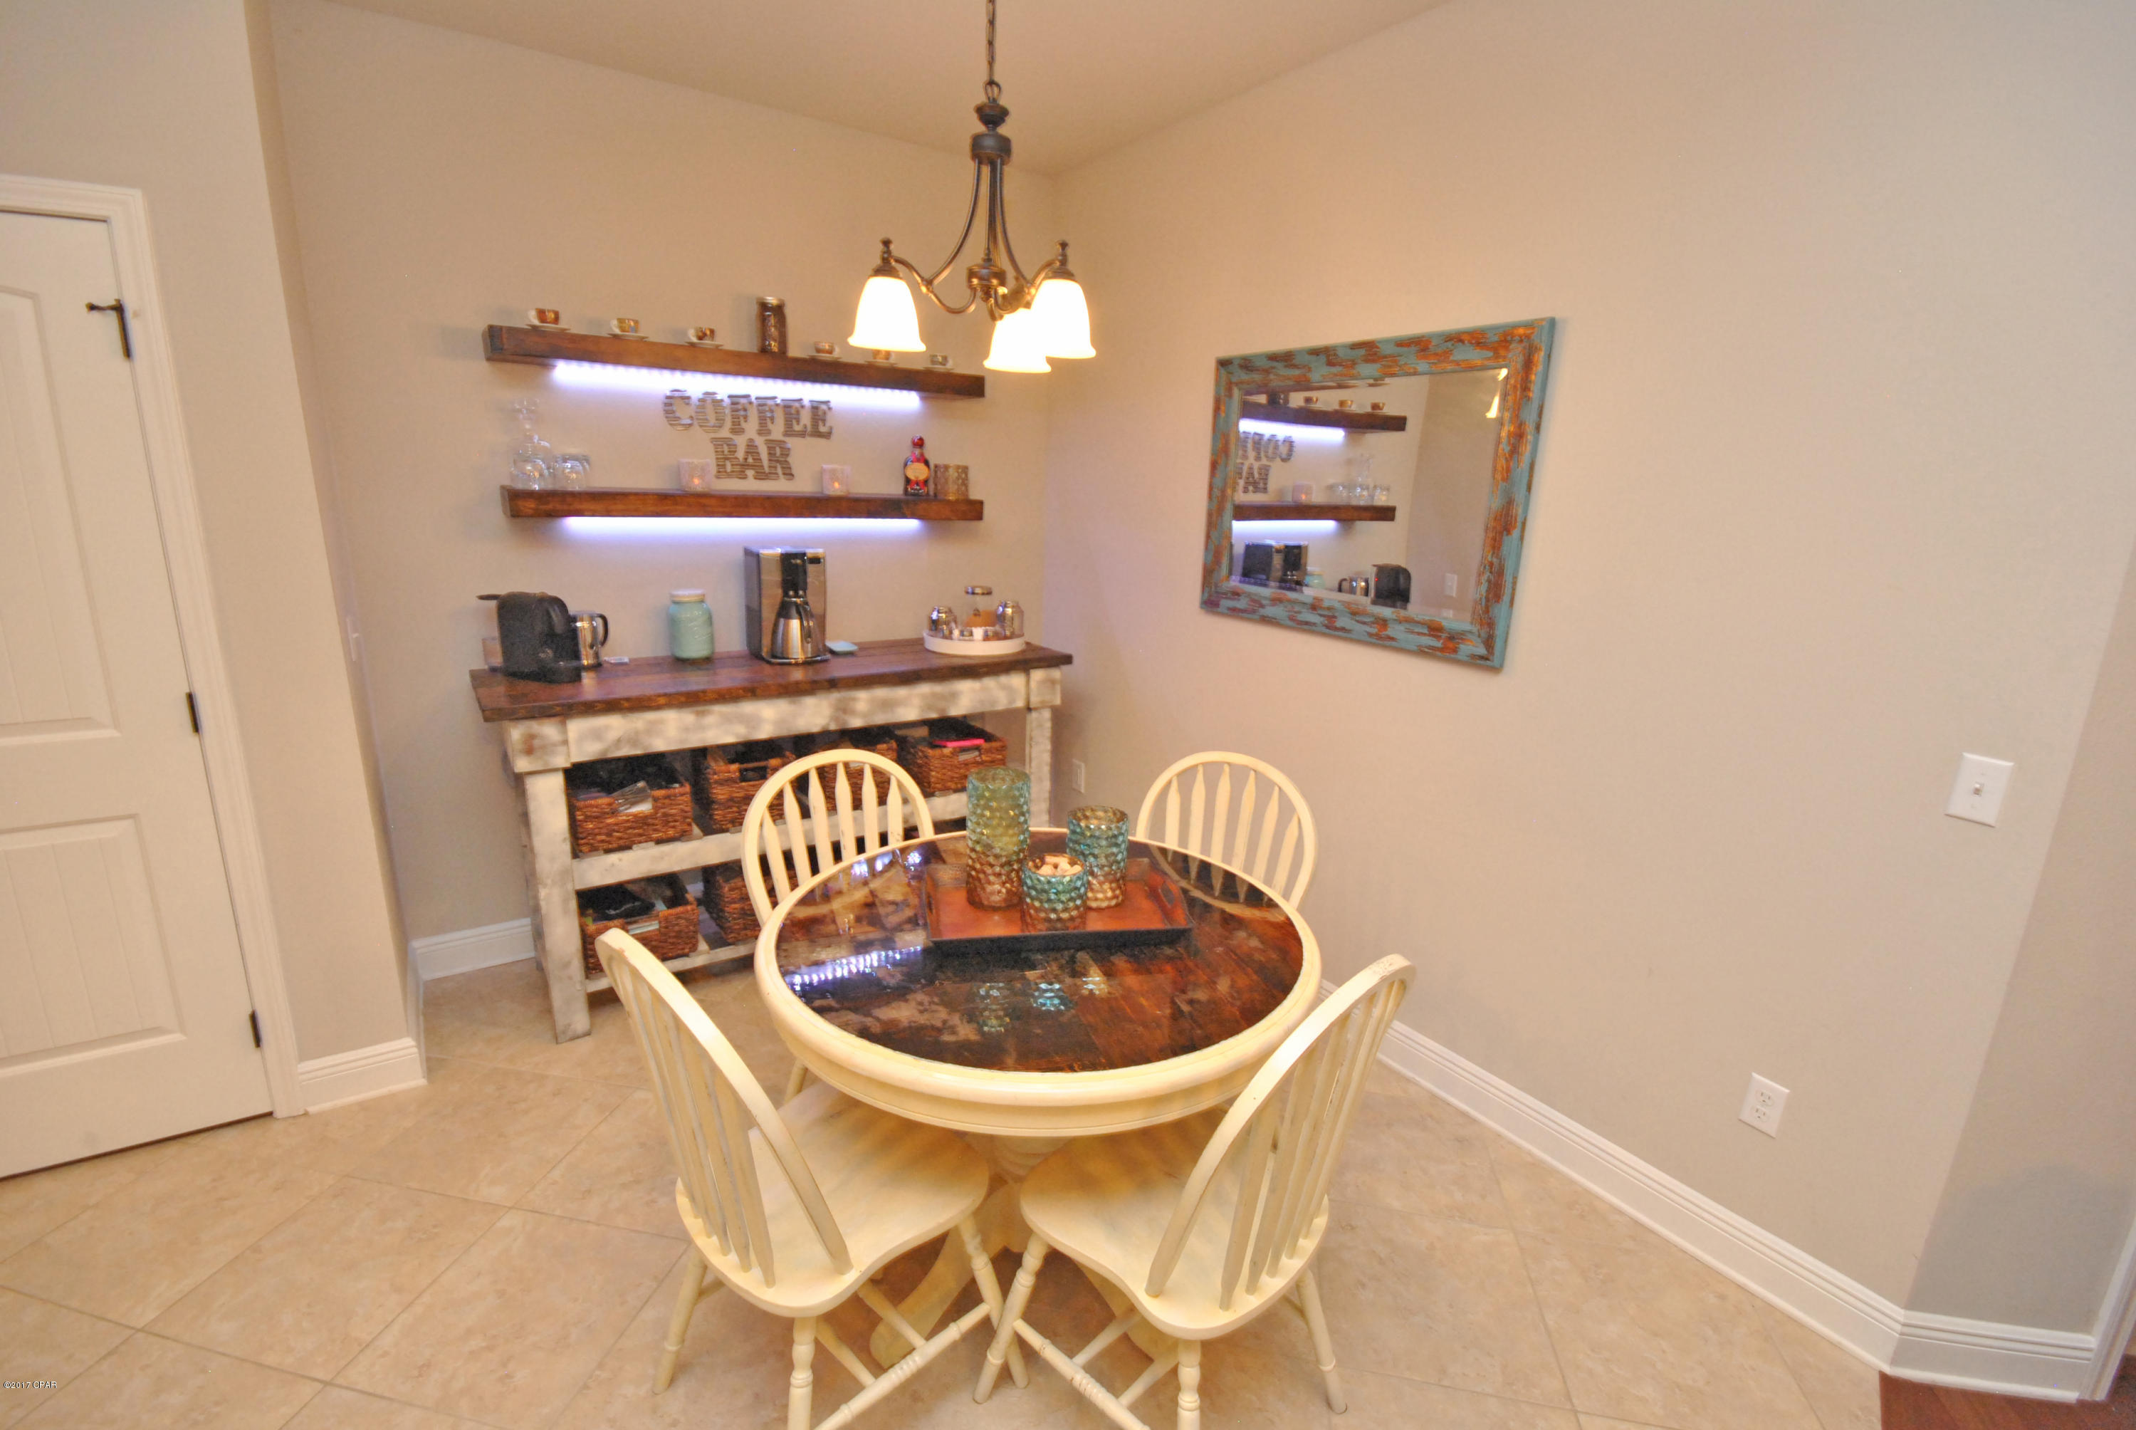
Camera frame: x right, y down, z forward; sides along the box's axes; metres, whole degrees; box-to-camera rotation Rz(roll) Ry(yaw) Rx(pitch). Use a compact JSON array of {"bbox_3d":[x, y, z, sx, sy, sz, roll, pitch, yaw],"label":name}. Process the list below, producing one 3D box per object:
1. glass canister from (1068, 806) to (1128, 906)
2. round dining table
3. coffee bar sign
[{"bbox_3d":[0.062,0.290,1.815,0.119,0.173,0.119,2,13,0],"label":"glass canister"},{"bbox_3d":[-0.064,0.771,1.848,1.075,0.760,1.075,2,13,0],"label":"round dining table"},{"bbox_3d":[-1.077,-0.948,3.053,0.573,0.274,0.020,-8,17,-34],"label":"coffee bar sign"}]

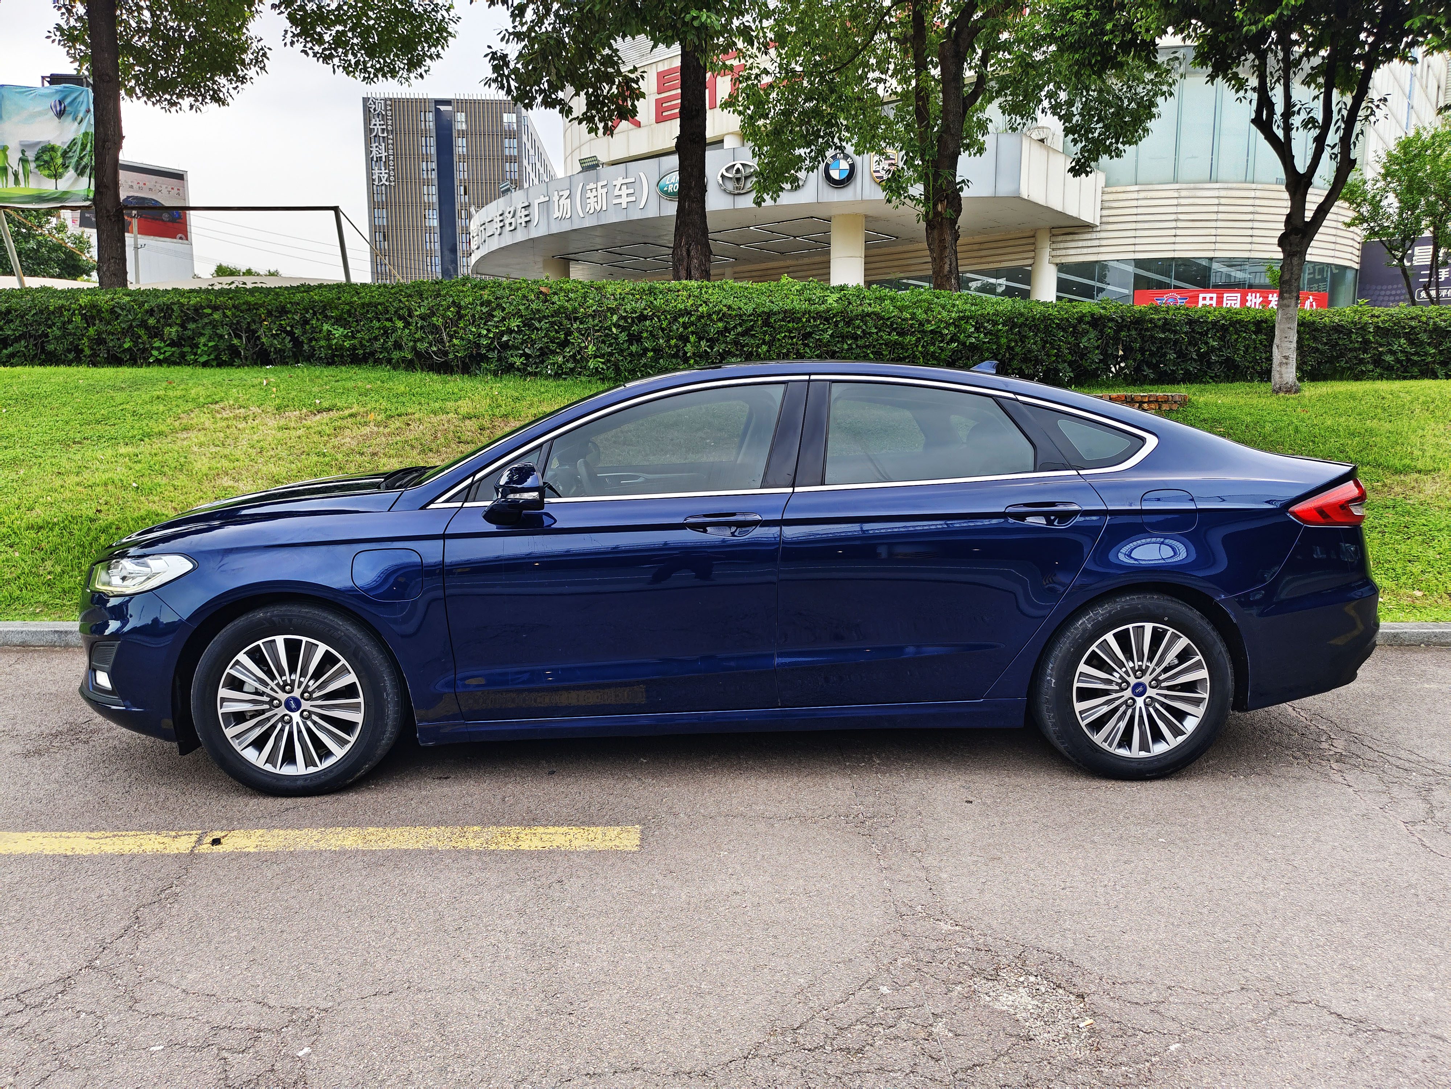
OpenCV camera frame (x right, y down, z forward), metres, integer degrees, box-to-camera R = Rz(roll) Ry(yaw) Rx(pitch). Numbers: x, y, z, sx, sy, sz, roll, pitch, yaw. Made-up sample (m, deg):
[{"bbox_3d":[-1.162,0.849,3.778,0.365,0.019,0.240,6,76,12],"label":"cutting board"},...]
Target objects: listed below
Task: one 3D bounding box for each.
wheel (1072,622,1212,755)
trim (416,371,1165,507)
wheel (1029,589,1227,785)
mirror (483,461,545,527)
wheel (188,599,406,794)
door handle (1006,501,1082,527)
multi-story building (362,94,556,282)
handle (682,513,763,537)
[{"bbox_3d":[1.418,0.485,3.532,0.465,0.465,0.180,-1,8,-3],"label":"wheel"},{"bbox_3d":[0.246,-0.355,3.429,2.480,0.440,0.260,-1,8,-3],"label":"trim"},{"bbox_3d":[1.417,0.483,3.547,0.655,0.655,0.230,-1,8,-3],"label":"wheel"},{"bbox_3d":[-0.670,-0.156,3.188,0.205,0.205,0.210,-1,8,-3],"label":"mirror"},{"bbox_3d":[-1.429,0.515,3.408,0.655,0.655,0.230,-1,8,-3],"label":"wheel"},{"bbox_3d":[1.057,-0.100,3.338,0.255,0.085,0.060,-1,8,-3],"label":"door handle"},{"bbox_3d":[-45.333,-48.196,183.961,24.000,48.700,51.700,-1,8,-4],"label":"multi-story building"},{"bbox_3d":[-0.007,-0.062,3.290,0.255,0.085,0.060,-1,8,-3],"label":"handle"}]

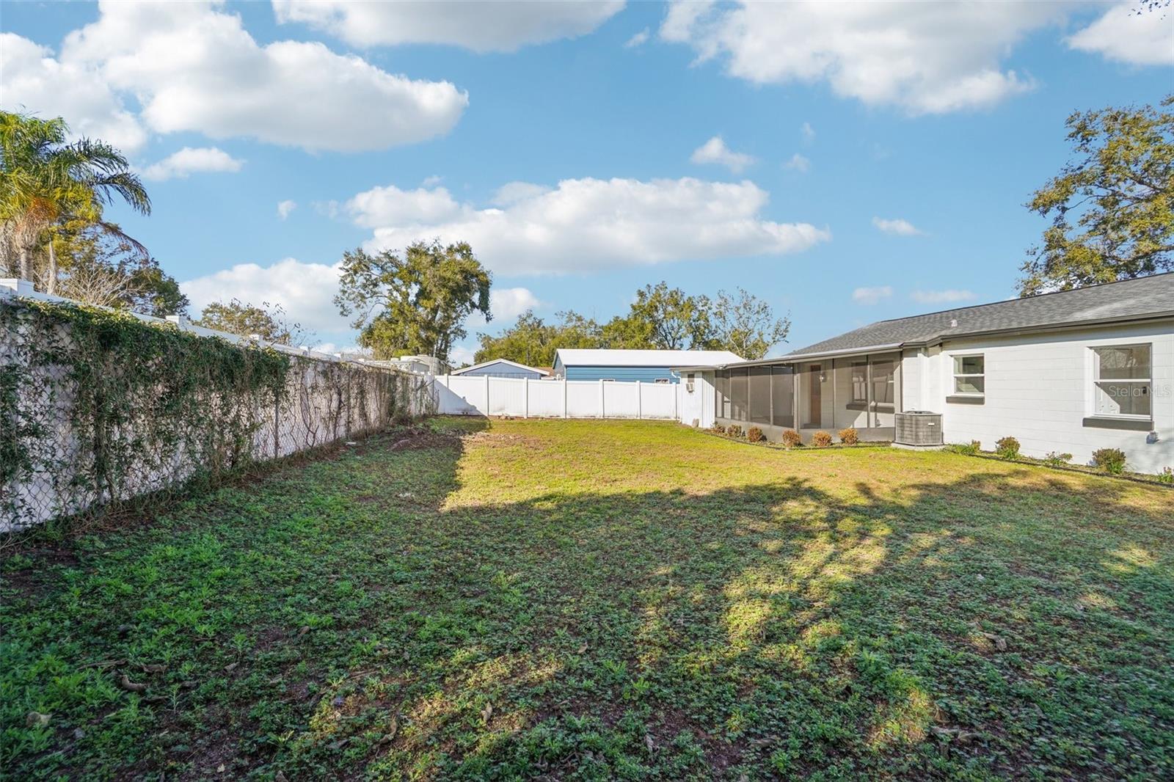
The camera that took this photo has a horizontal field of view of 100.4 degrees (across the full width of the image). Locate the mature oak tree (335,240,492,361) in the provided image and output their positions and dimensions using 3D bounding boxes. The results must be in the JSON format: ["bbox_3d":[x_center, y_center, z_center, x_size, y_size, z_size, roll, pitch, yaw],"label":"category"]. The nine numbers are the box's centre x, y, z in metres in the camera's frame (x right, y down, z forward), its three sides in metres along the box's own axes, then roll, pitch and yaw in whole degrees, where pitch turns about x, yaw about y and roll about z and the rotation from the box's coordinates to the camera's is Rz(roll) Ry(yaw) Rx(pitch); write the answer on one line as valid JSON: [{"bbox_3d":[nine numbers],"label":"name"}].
[{"bbox_3d":[-14.219,-5.374,40.010,12.600,13.698,11.800,0,0,-20],"label":"mature oak tree"}]

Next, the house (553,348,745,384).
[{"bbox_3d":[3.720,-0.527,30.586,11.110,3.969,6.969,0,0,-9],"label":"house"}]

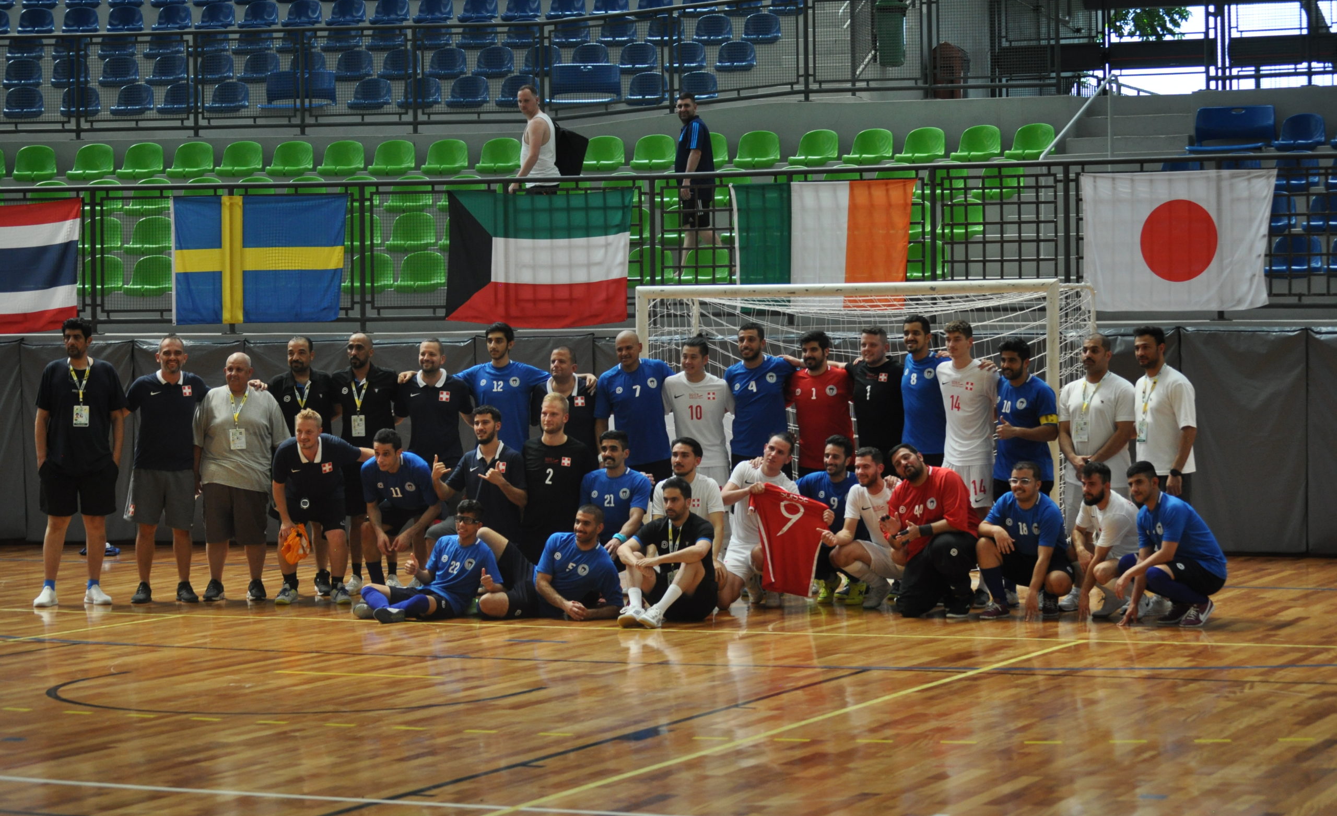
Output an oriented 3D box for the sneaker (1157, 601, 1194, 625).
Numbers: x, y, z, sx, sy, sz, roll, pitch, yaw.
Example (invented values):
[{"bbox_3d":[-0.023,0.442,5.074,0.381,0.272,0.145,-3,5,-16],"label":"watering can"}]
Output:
[{"bbox_3d":[2.960,1.191,17.700,0.280,0.120,0.110,-17,9,-31],"label":"sneaker"}]

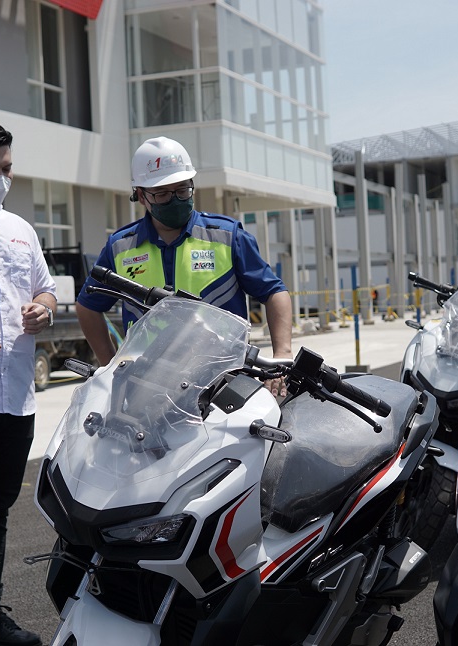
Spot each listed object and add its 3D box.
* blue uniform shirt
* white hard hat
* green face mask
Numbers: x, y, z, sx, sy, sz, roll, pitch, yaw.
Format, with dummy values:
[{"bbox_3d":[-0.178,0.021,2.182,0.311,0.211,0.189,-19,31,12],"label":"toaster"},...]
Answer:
[{"bbox_3d":[-0.147,-0.046,3.750,0.620,0.600,0.320,-3,8,3],"label":"blue uniform shirt"},{"bbox_3d":[-0.205,-0.501,3.790,0.210,0.155,0.260,-8,17,-22],"label":"white hard hat"},{"bbox_3d":[-0.176,-0.338,3.700,0.138,0.115,0.085,-9,19,-26],"label":"green face mask"}]

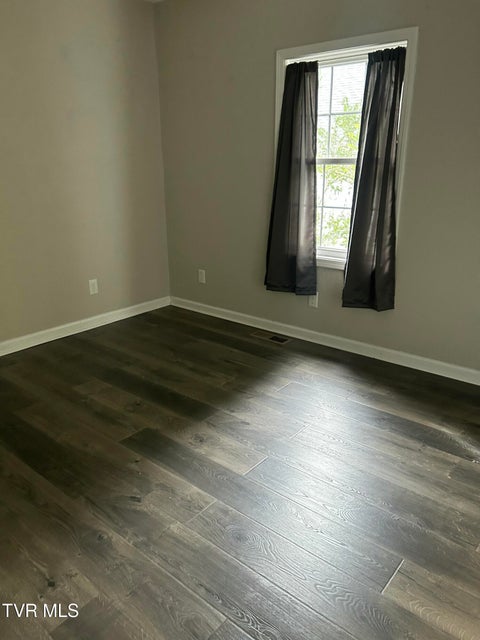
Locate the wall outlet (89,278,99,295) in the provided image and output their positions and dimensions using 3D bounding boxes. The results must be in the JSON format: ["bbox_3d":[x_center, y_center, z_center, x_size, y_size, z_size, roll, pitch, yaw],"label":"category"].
[{"bbox_3d":[-1.180,-0.263,3.868,0.010,0.120,0.069,14,23,37],"label":"wall outlet"}]

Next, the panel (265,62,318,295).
[{"bbox_3d":[0.373,-0.951,3.372,0.450,1.535,0.110,14,23,37],"label":"panel"}]

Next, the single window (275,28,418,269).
[{"bbox_3d":[0.643,-1.044,3.180,0.957,1.412,0.100,14,23,37],"label":"single window"}]

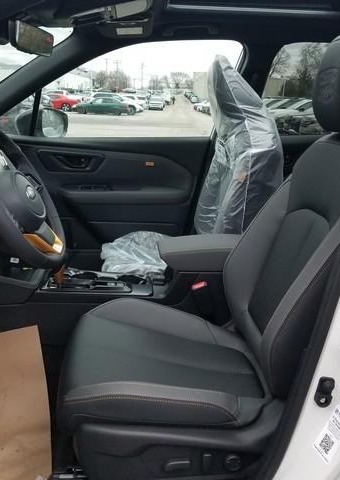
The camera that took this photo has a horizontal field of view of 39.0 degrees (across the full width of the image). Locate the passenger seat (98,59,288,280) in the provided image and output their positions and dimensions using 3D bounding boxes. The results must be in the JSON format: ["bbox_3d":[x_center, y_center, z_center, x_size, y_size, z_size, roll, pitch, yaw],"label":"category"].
[{"bbox_3d":[0.065,-0.265,1.809,0.660,0.820,0.520,0,17,-2],"label":"passenger seat"}]

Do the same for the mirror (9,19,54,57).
[{"bbox_3d":[-0.384,-0.563,1.346,0.040,0.073,0.235,9,18,9],"label":"mirror"}]

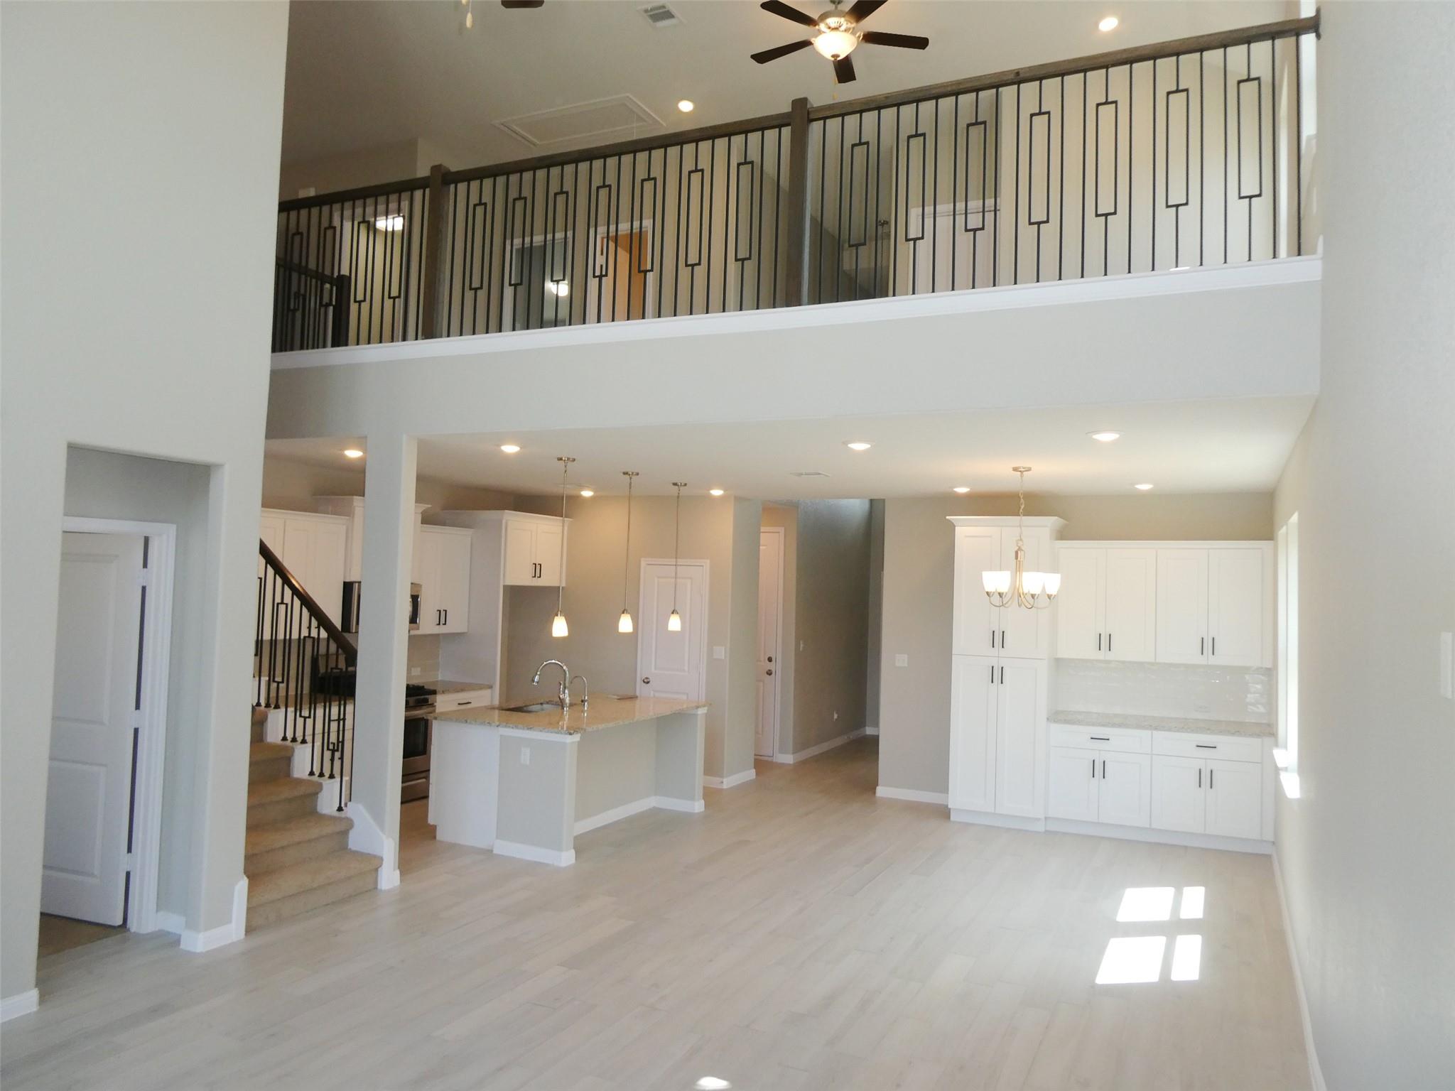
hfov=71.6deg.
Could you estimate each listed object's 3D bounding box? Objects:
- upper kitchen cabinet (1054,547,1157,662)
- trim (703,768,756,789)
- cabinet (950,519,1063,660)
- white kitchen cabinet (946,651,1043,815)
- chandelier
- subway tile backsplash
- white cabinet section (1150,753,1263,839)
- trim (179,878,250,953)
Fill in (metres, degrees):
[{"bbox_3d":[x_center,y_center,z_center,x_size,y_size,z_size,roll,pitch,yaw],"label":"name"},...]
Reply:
[{"bbox_3d":[3.164,0.471,8.443,0.778,0.965,0.330,1,-2,22],"label":"upper kitchen cabinet"},{"bbox_3d":[0.008,2.228,9.717,0.280,0.095,0.670,0,-3,26],"label":"trim"},{"bbox_3d":[2.344,0.348,8.440,0.790,1.140,0.740,0,-3,26],"label":"cabinet"},{"bbox_3d":[2.312,1.568,8.505,0.748,1.265,0.615,1,-2,22],"label":"white kitchen cabinet"},{"bbox_3d":[2.004,-0.048,6.866,0.524,0.960,0.524,1,-2,26],"label":"chandelier"},{"bbox_3d":[3.529,1.172,8.226,1.600,0.456,0.025,0,-3,26],"label":"subway tile backsplash"},{"bbox_3d":[3.792,1.943,7.989,0.761,0.575,0.567,0,-3,26],"label":"white cabinet section"},{"bbox_3d":[-2.619,1.877,5.170,0.155,0.310,0.280,1,-2,26],"label":"trim"}]

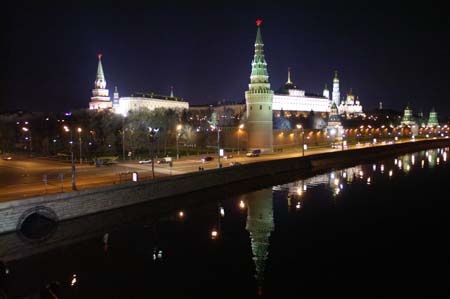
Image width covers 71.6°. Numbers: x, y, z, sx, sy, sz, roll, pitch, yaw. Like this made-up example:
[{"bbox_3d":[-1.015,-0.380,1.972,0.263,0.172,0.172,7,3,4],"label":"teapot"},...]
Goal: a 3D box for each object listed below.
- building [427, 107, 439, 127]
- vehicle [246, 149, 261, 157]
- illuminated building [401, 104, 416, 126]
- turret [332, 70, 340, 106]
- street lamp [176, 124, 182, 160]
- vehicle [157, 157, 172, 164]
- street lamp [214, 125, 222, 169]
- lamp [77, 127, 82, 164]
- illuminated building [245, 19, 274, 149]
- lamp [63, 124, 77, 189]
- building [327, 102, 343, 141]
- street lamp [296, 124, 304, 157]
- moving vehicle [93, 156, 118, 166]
[{"bbox_3d":[274.320,-42.110,412.830,11.500,28.000,11.500,-3,4,-37],"label":"building"},{"bbox_3d":[12.340,1.530,133.790,6.000,2.600,2.100,-4,5,-44],"label":"vehicle"},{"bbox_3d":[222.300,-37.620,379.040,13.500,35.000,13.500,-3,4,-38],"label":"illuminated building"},{"bbox_3d":[176.280,-84.830,497.400,14.500,81.000,14.500,1,4,20],"label":"turret"},{"bbox_3d":[-15.481,-2.193,104.737,0.600,12.000,2.500,-3,5,-30],"label":"street lamp"},{"bbox_3d":[-19.870,3.720,103.300,5.000,2.300,2.000,-3,4,-39],"label":"vehicle"},{"bbox_3d":[-2.282,-0.646,87.283,0.600,12.100,2.600,-5,6,-43],"label":"street lamp"},{"bbox_3d":[-44.822,-1.062,96.666,0.600,11.700,2.500,-2,4,-18],"label":"lamp"},{"bbox_3d":[16.400,-29.300,147.000,13.300,61.700,13.300,0,3,6],"label":"illuminated building"},{"bbox_3d":[-29.884,1.611,60.301,2.800,12.400,0.800,3,6,44],"label":"lamp"},{"bbox_3d":[93.310,-24.150,265.960,10.500,32.400,10.500,-3,4,-40],"label":"building"},{"bbox_3d":[28.857,-3.269,117.283,0.600,12.100,2.600,-5,6,-43],"label":"street lamp"},{"bbox_3d":[-36.880,3.759,97.000,2.400,2.700,6.600,3,5,38],"label":"moving vehicle"}]

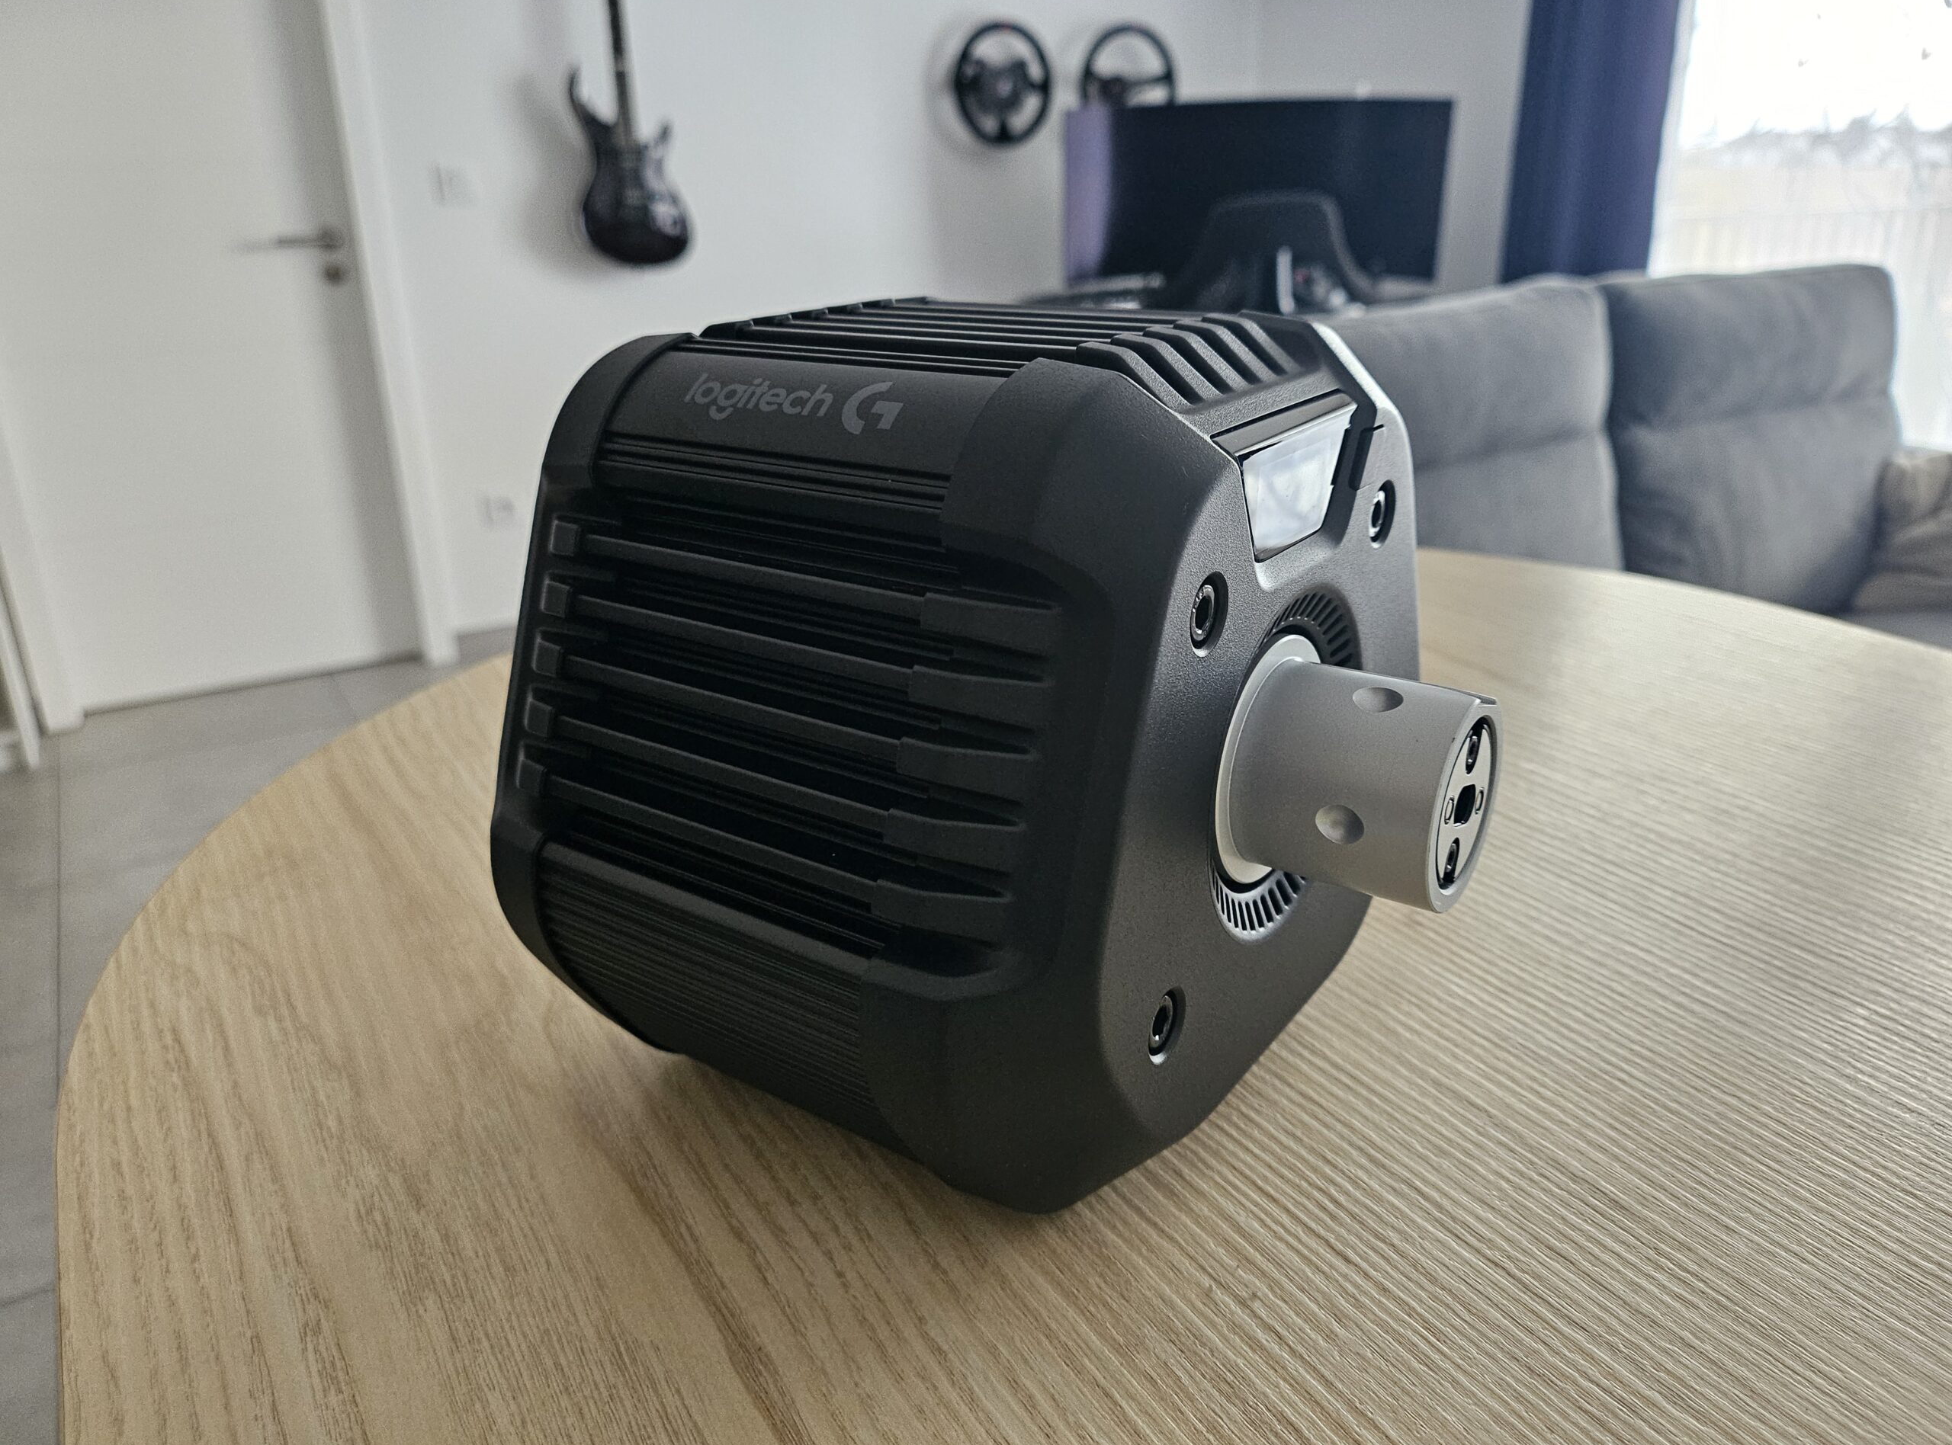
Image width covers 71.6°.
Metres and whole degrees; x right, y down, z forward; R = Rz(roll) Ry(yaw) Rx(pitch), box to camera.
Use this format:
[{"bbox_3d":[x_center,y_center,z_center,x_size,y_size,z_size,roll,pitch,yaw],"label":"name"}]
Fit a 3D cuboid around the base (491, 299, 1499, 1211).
[{"bbox_3d":[0.024,0.001,0.319,0.179,0.184,0.209,14,27,32],"label":"base"}]

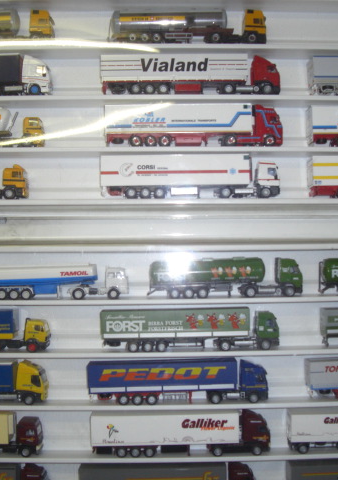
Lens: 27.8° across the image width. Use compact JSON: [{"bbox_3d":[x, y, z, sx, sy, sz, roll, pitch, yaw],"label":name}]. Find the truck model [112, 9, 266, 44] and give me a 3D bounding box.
[{"bbox_3d":[0.020,-0.228,0.748,0.168,0.038,0.030,0,-3,-1],"label":"truck model"}]

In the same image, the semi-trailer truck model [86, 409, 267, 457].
[{"bbox_3d":[0.012,0.204,0.724,0.188,0.044,0.030,-1,-3,0],"label":"semi-trailer truck model"}]

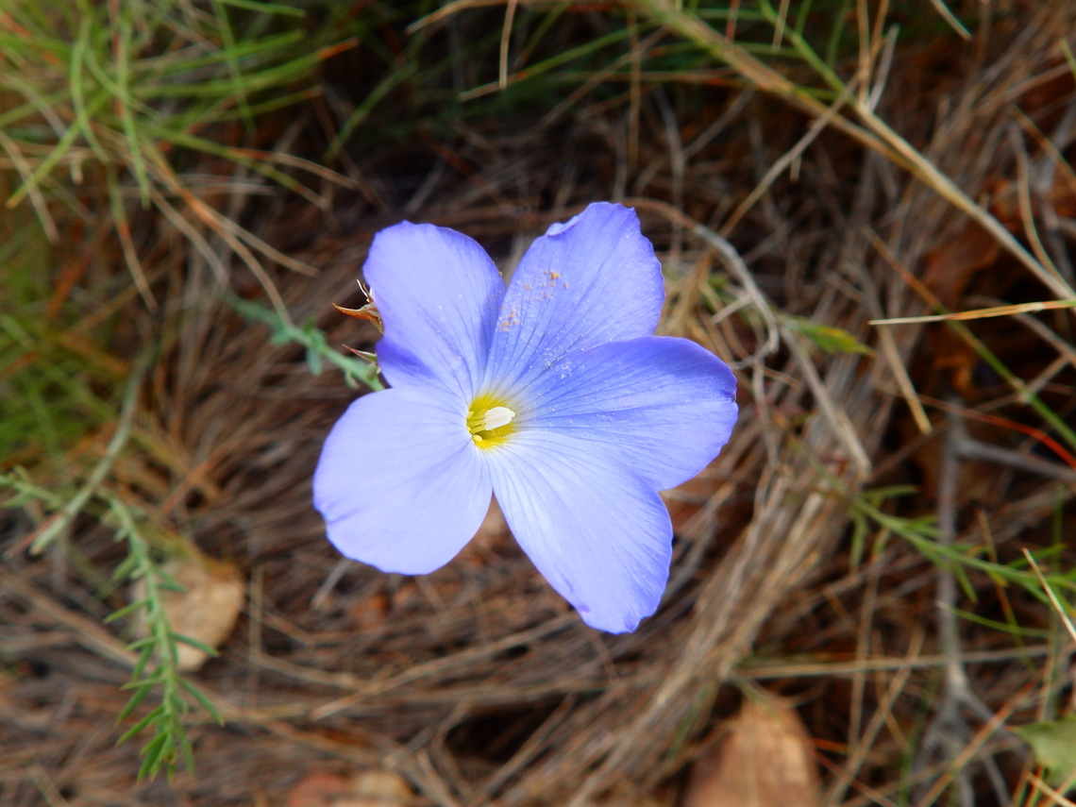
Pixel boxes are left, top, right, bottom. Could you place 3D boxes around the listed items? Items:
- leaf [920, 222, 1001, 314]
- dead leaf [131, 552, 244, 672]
[{"bbox_3d":[0.110,-0.036,0.260,0.017,0.007,0.028,38,71,16],"label":"leaf"},{"bbox_3d":[-0.083,0.049,0.235,0.027,0.006,0.030,3,65,1],"label":"dead leaf"}]

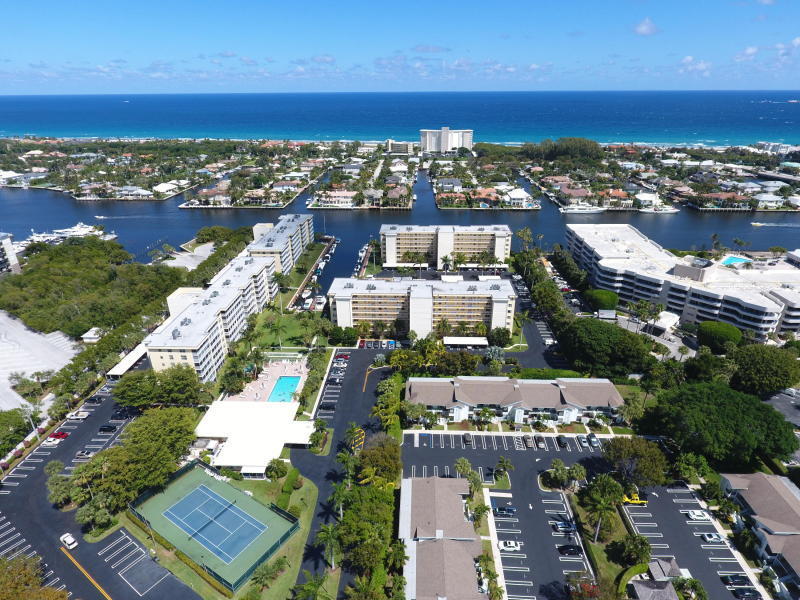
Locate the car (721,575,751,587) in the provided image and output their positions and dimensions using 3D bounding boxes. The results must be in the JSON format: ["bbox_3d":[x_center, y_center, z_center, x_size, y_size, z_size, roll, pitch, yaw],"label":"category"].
[{"bbox_3d":[68.976,57.230,94.807,4.850,1.500,1.850,0,24,0],"label":"car"}]

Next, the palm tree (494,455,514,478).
[{"bbox_3d":[27.145,43.481,119.130,4.500,6.100,4.500,1,24,2],"label":"palm tree"}]

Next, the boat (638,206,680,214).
[{"bbox_3d":[213.773,-74.909,381.299,33.000,6.300,7.000,1,25,2],"label":"boat"}]

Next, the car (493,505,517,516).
[{"bbox_3d":[24.882,49.915,109.047,4.800,1.400,1.820,1,24,2],"label":"car"}]

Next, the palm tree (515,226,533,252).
[{"bbox_3d":[72.893,-32.027,269.658,7.800,19.000,7.800,0,24,0],"label":"palm tree"}]

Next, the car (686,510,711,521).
[{"bbox_3d":[69.890,50.199,107.720,4.750,1.440,1.830,1,24,2],"label":"car"}]

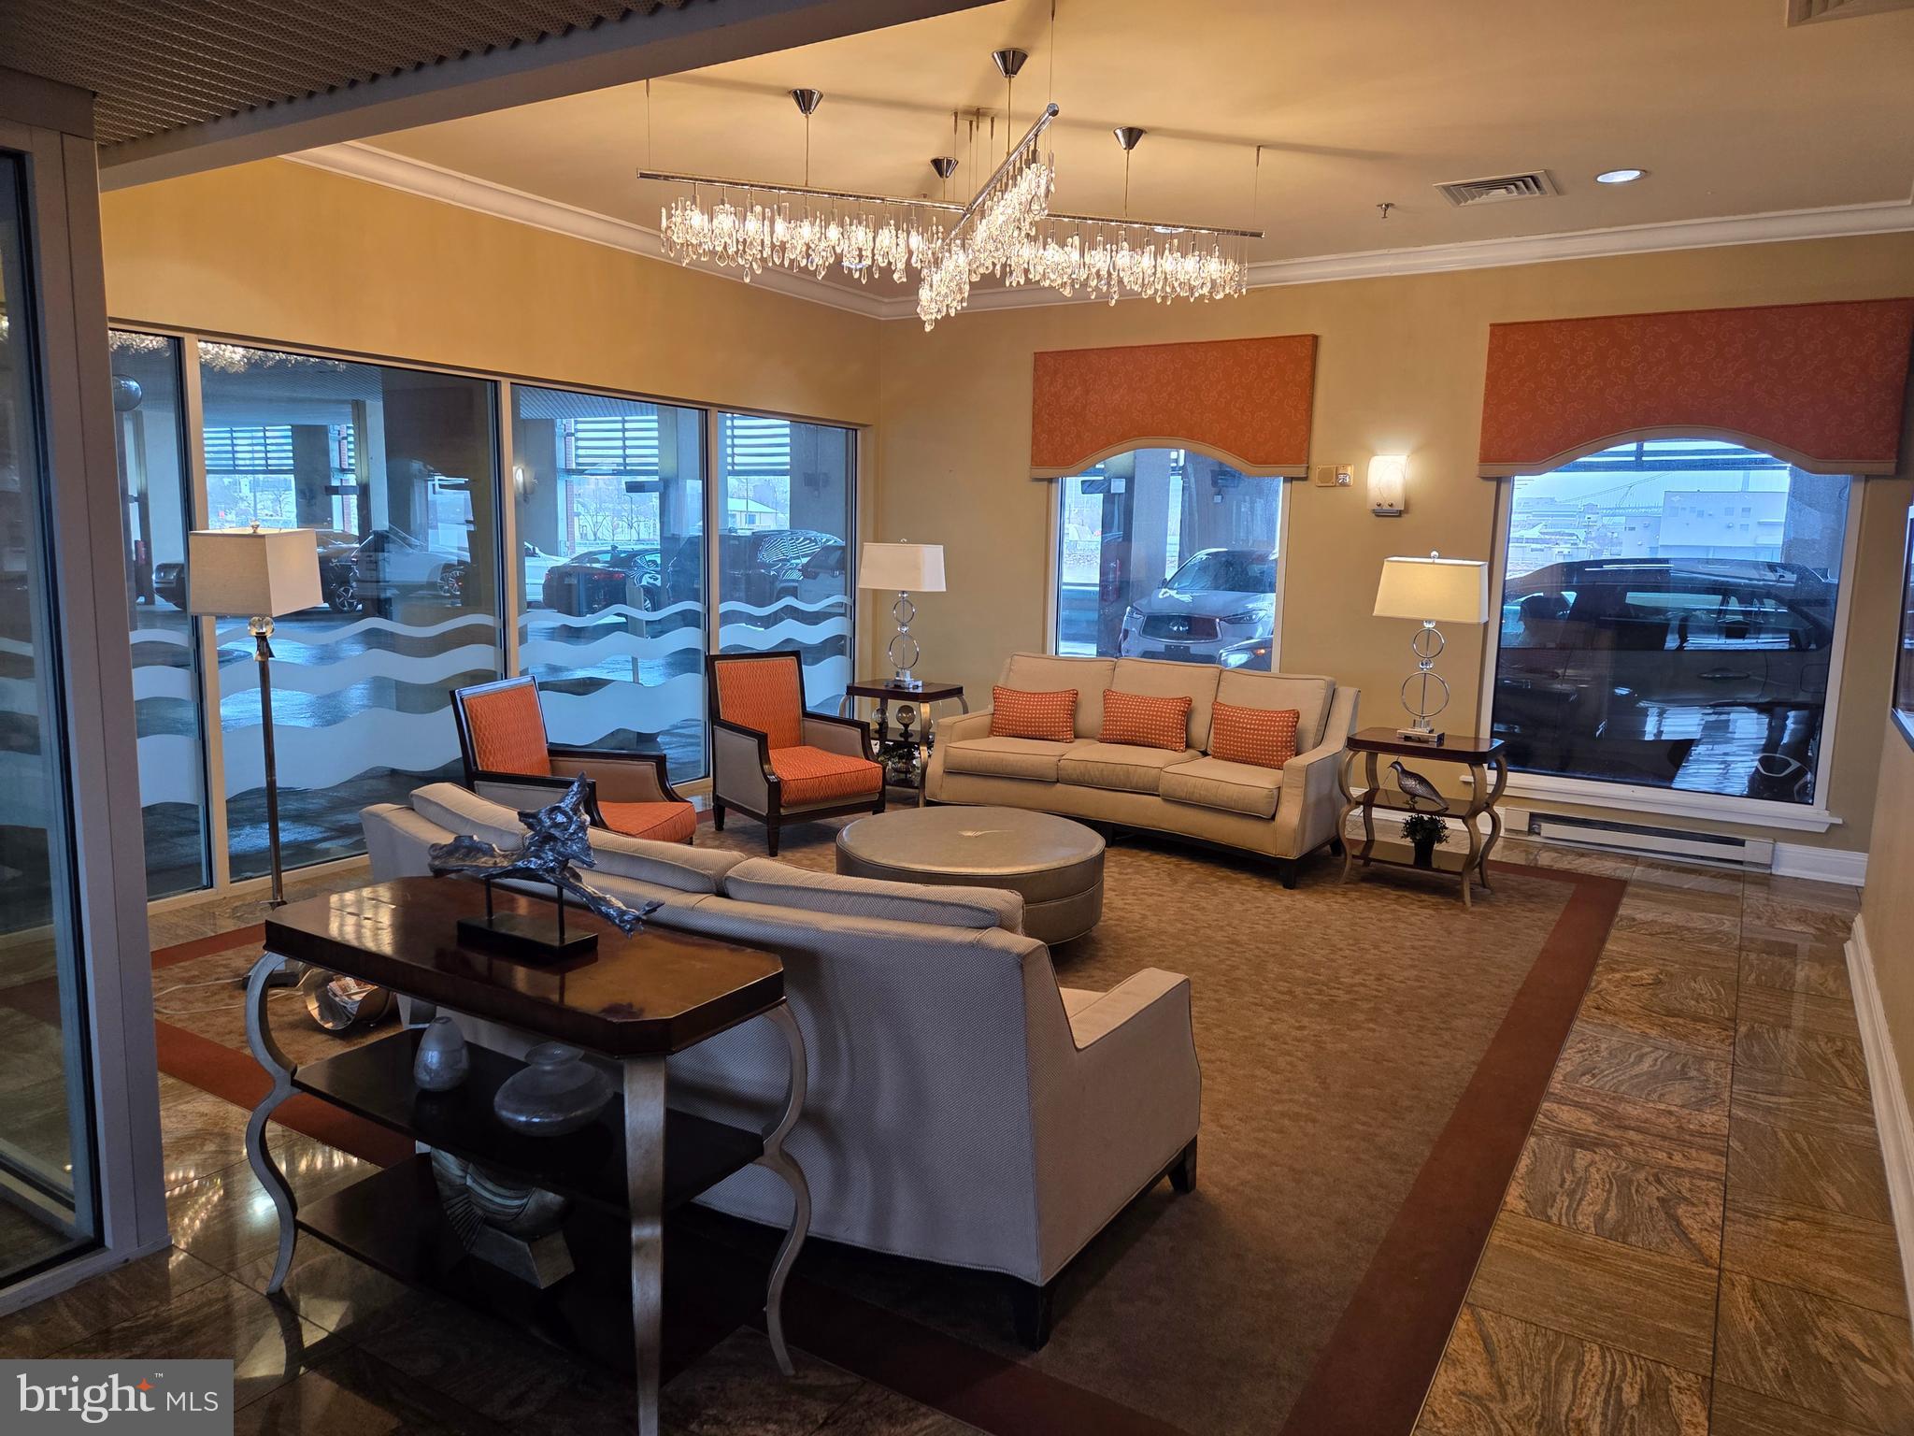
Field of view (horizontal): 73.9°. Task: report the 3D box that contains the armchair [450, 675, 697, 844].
[{"bbox_3d":[-1.614,0.330,5.462,0.786,0.923,0.680,3,9,11],"label":"armchair"}]

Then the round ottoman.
[{"bbox_3d":[0.050,0.657,5.169,1.070,0.390,1.070,1,8,0],"label":"round ottoman"}]

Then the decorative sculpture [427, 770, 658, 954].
[{"bbox_3d":[-0.788,0.268,2.399,0.560,0.360,0.160,5,9,25],"label":"decorative sculpture"}]

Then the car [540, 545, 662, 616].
[{"bbox_3d":[-6.934,-2.913,27.200,1.840,1.440,4.800,3,9,12],"label":"car"}]

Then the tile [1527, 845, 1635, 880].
[{"bbox_3d":[3.264,0.753,6.608,0.459,0.012,0.498,6,9,32],"label":"tile"}]

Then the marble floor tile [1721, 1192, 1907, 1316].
[{"bbox_3d":[1.987,1.239,2.956,0.358,0.012,0.456,6,9,32],"label":"marble floor tile"}]

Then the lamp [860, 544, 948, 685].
[{"bbox_3d":[-0.316,-0.616,7.482,0.434,0.862,0.283,6,10,32],"label":"lamp"}]

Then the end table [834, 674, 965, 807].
[{"bbox_3d":[-0.339,0.161,7.553,0.680,0.697,0.486,6,10,32],"label":"end table"}]

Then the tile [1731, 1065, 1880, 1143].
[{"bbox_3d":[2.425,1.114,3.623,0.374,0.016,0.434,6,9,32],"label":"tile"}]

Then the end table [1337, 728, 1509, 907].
[{"bbox_3d":[2.146,0.442,5.883,0.643,0.680,0.476,6,9,32],"label":"end table"}]

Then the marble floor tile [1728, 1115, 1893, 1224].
[{"bbox_3d":[2.229,1.191,3.339,0.358,0.012,0.456,6,9,32],"label":"marble floor tile"}]

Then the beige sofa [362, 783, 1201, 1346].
[{"bbox_3d":[-0.508,0.678,3.290,2.057,0.915,0.988,6,10,30],"label":"beige sofa"}]

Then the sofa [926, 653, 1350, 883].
[{"bbox_3d":[0.951,0.192,6.795,2.103,0.947,0.947,6,9,32],"label":"sofa"}]

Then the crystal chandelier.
[{"bbox_3d":[0.054,-1.994,4.932,1.764,0.658,1.764,6,9,32],"label":"crystal chandelier"}]

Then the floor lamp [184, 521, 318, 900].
[{"bbox_3d":[-2.366,0.128,4.385,0.268,1.583,0.335,1,8,0],"label":"floor lamp"}]

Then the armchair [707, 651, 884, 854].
[{"bbox_3d":[-0.872,0.154,6.781,0.688,0.947,0.768,-6,11,-41],"label":"armchair"}]

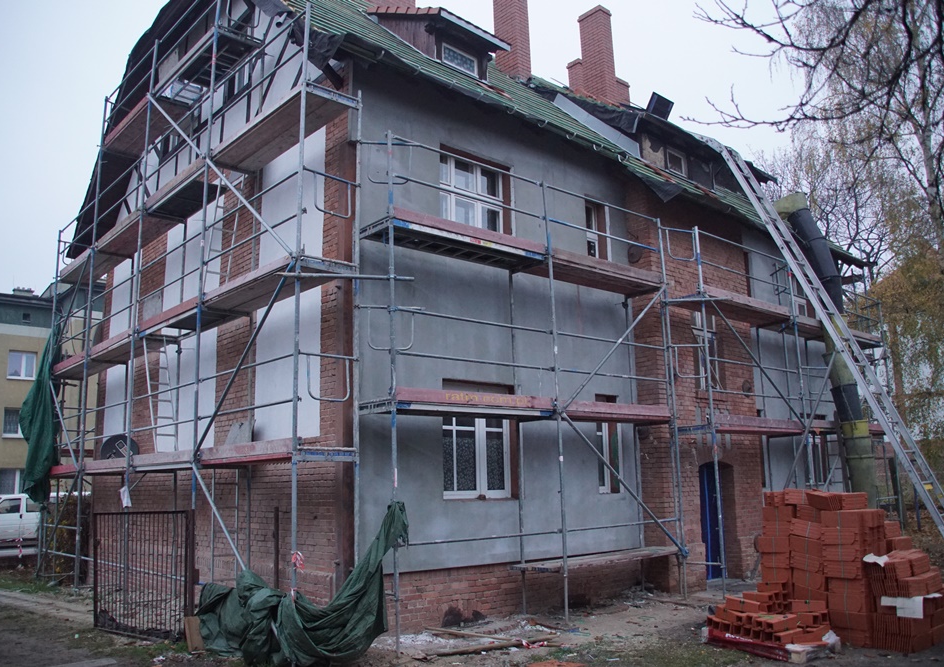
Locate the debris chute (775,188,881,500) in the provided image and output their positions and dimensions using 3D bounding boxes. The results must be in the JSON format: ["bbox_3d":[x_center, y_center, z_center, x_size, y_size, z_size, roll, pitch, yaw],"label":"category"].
[{"bbox_3d":[6.660,0.530,13.850,0.950,6.200,0.750,-15,-9,33],"label":"debris chute"}]

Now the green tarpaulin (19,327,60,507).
[{"bbox_3d":[-8.927,1.694,15.500,0.680,3.550,0.500,7,-14,-41],"label":"green tarpaulin"}]

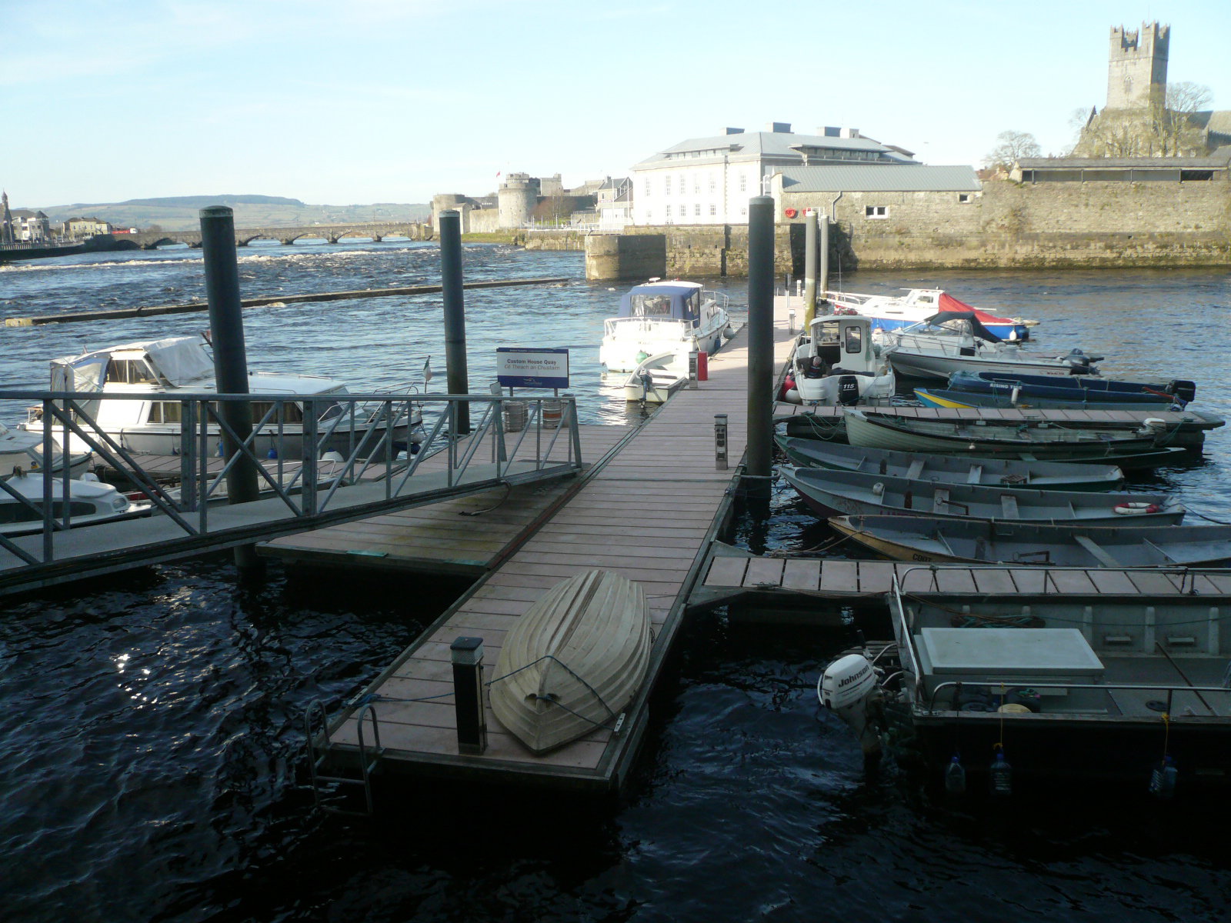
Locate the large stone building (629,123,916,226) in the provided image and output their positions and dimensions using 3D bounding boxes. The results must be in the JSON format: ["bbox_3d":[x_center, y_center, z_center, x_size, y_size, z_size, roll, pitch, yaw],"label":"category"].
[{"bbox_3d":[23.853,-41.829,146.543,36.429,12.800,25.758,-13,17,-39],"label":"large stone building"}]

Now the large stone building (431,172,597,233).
[{"bbox_3d":[-34.507,-89.315,340.337,48.000,17.500,80.000,-8,15,-25],"label":"large stone building"}]

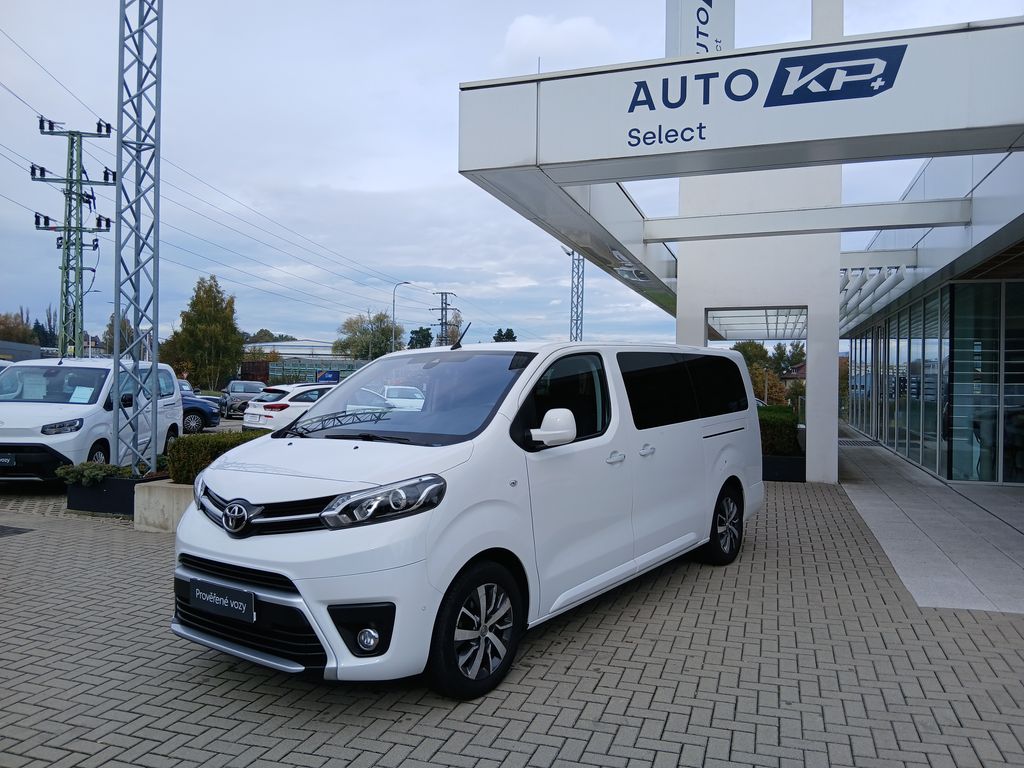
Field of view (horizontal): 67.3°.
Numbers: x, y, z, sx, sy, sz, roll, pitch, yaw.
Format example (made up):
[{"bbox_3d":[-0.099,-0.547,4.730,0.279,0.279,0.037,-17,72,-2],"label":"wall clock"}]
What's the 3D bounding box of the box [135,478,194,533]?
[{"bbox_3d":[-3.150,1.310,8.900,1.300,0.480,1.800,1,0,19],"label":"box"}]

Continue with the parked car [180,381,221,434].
[{"bbox_3d":[-10.000,0.680,20.800,4.200,1.500,1.780,0,0,-32],"label":"parked car"}]

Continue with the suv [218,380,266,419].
[{"bbox_3d":[-10.800,0.600,30.400,1.800,1.500,4.300,0,0,-30],"label":"suv"}]

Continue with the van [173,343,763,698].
[{"bbox_3d":[0.105,0.600,5.700,1.980,1.900,4.980,0,1,37],"label":"van"}]

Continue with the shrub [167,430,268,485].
[{"bbox_3d":[-2.850,0.865,9.200,1.150,0.480,2.200,1,0,19],"label":"shrub"}]

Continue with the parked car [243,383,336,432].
[{"bbox_3d":[-4.500,0.770,19.100,1.800,1.480,4.500,1,1,38],"label":"parked car"}]

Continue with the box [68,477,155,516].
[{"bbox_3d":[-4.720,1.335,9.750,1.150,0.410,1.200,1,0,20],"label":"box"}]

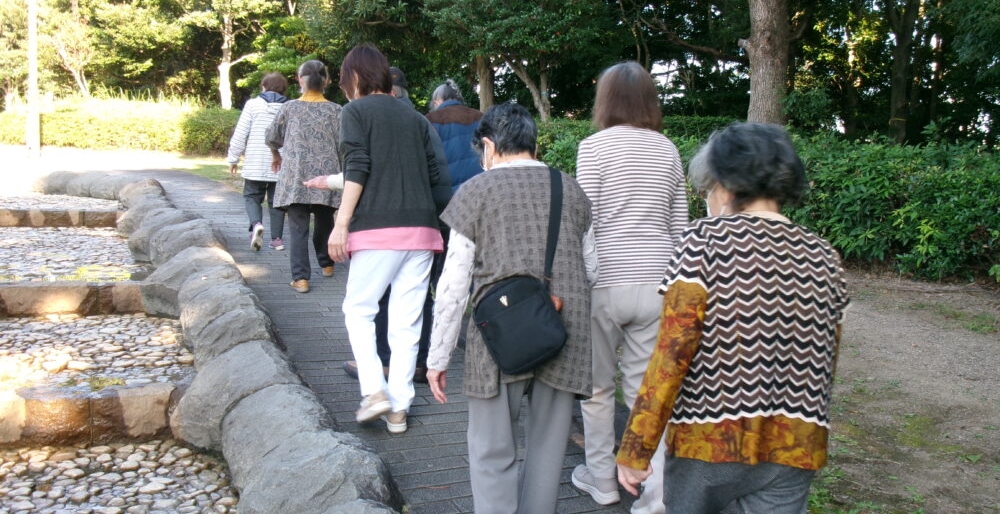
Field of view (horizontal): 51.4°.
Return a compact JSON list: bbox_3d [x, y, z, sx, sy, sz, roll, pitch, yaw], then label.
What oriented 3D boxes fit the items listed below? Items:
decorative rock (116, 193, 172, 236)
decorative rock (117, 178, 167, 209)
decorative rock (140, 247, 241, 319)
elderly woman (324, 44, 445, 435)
[{"bbox_3d":[-3.794,-0.454,11.100,0.620,0.420,0.600,-2,8,-22],"label":"decorative rock"},{"bbox_3d":[-4.205,-0.739,12.200,0.600,0.370,0.600,-3,8,-24],"label":"decorative rock"},{"bbox_3d":[-2.232,0.191,7.500,0.740,0.430,0.600,-2,8,-20],"label":"decorative rock"},{"bbox_3d":[-0.486,-0.086,4.380,0.470,1.570,0.480,-2,8,-18],"label":"elderly woman"}]

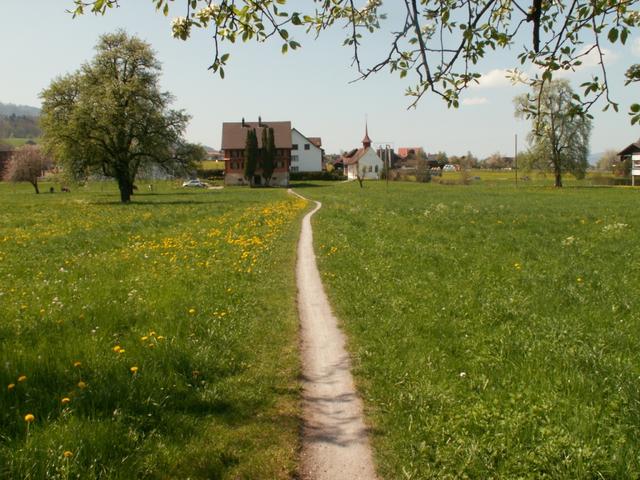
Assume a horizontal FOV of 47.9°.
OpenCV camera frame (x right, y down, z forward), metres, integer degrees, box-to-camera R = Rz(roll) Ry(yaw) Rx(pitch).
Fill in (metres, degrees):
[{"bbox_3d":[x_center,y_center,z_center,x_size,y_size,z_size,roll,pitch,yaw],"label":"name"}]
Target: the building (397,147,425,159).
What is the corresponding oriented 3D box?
[{"bbox_3d":[33.258,-29.583,265.000,11.000,9.500,10.000,-1,5,-3],"label":"building"}]

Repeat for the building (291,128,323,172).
[{"bbox_3d":[-6.150,-21.335,181.000,13.500,12.500,15.000,-1,5,-2],"label":"building"}]

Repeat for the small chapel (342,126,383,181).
[{"bbox_3d":[9.169,-18.549,152.000,5.900,11.800,8.200,-3,5,-20],"label":"small chapel"}]

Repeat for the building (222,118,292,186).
[{"bbox_3d":[-12.319,-17.012,141.000,13.200,12.800,12.500,-1,5,-4],"label":"building"}]

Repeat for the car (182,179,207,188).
[{"bbox_3d":[-24.192,-10.852,139.000,4.400,1.450,1.750,-1,5,-6],"label":"car"}]

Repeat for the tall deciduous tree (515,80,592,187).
[{"bbox_3d":[30.438,-13.948,94.000,10.200,13.800,10.000,1,5,17],"label":"tall deciduous tree"}]

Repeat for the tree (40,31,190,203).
[{"bbox_3d":[-14.463,-8.699,51.000,10.700,12.100,10.500,-2,5,-15],"label":"tree"}]

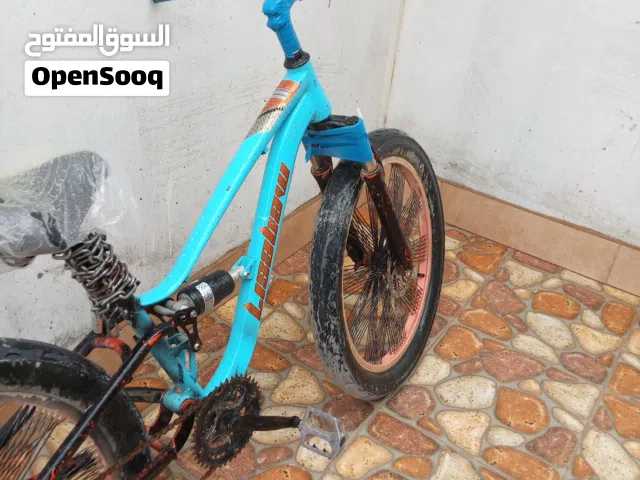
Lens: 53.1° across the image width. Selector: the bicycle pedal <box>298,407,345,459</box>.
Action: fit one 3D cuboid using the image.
[{"bbox_3d":[0.005,0.377,1.254,0.098,0.077,0.027,11,-5,37],"label":"bicycle pedal"}]

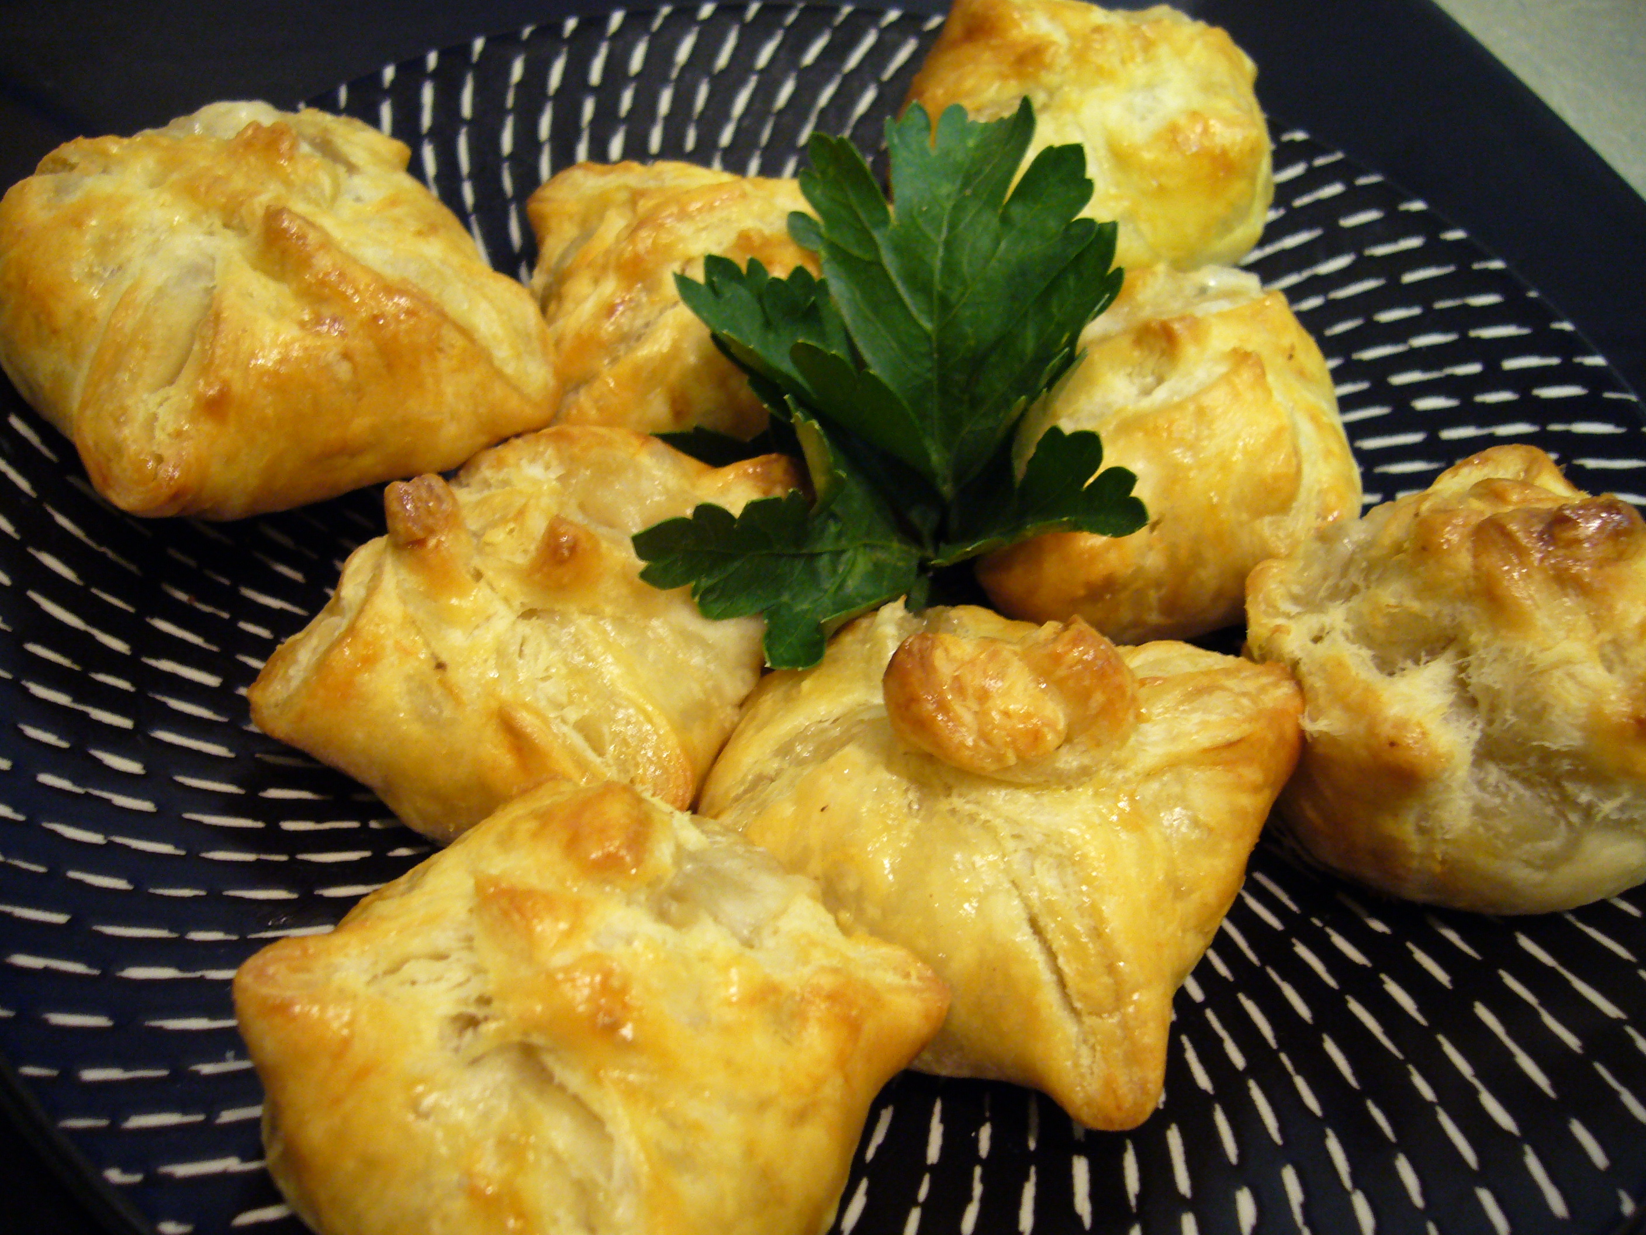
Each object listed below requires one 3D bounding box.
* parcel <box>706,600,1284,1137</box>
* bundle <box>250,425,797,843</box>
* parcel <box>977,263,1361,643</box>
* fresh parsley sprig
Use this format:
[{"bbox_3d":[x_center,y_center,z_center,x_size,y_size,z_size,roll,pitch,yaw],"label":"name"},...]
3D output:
[{"bbox_3d":[0.025,0.018,0.206,0.058,0.038,0.055,28,54,14],"label":"parcel"},{"bbox_3d":[-0.038,-0.004,0.215,0.057,0.038,0.053,13,51,3],"label":"bundle"},{"bbox_3d":[0.049,-0.029,0.248,0.056,0.036,0.051,-10,54,-15],"label":"parcel"},{"bbox_3d":[0.009,-0.029,0.220,0.068,0.052,0.066,4,52,-5],"label":"fresh parsley sprig"}]

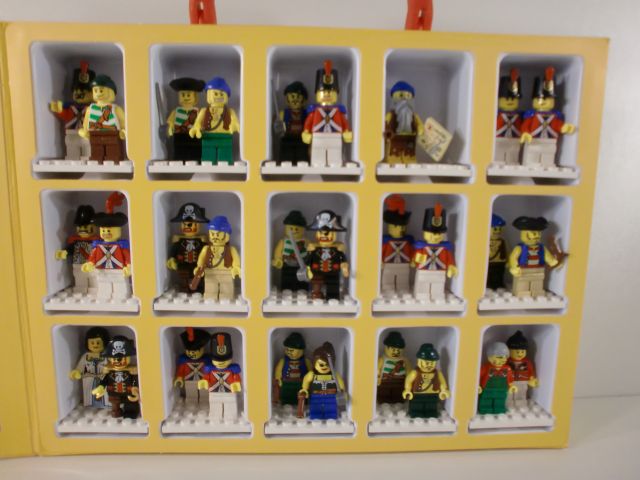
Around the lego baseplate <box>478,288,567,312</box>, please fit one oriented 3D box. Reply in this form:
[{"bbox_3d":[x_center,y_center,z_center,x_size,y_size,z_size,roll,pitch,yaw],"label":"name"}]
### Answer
[{"bbox_3d":[0.105,0.031,0.267,0.048,0.005,0.032,0,10,-2],"label":"lego baseplate"}]

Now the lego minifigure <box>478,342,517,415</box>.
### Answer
[{"bbox_3d":[0.099,0.077,0.269,0.026,0.041,0.015,0,10,-2],"label":"lego minifigure"}]

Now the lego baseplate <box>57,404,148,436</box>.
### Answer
[{"bbox_3d":[-0.117,0.099,0.275,0.048,0.005,0.032,0,10,-2],"label":"lego baseplate"}]

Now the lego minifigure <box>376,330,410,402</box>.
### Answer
[{"bbox_3d":[0.042,0.075,0.283,0.025,0.042,0.016,0,10,-2],"label":"lego minifigure"}]

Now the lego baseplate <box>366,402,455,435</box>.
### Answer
[{"bbox_3d":[0.050,0.099,0.276,0.048,0.005,0.032,0,10,-2],"label":"lego baseplate"}]

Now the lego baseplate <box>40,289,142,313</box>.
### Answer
[{"bbox_3d":[-0.118,0.031,0.262,0.048,0.005,0.032,0,10,-2],"label":"lego baseplate"}]

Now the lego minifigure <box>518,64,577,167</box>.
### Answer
[{"bbox_3d":[0.117,-0.061,0.245,0.031,0.053,0.015,0,9,-2],"label":"lego minifigure"}]

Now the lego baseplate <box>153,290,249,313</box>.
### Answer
[{"bbox_3d":[-0.062,0.032,0.264,0.048,0.005,0.032,0,10,-2],"label":"lego baseplate"}]

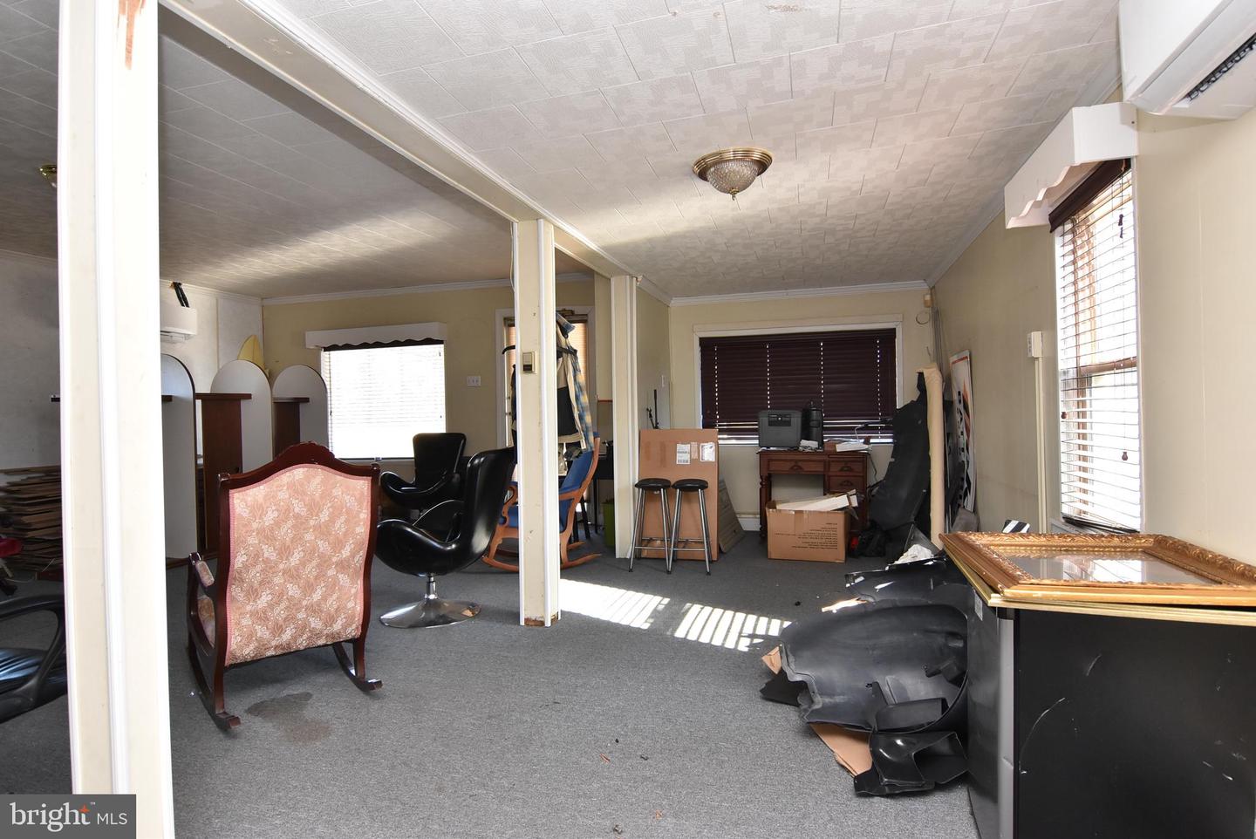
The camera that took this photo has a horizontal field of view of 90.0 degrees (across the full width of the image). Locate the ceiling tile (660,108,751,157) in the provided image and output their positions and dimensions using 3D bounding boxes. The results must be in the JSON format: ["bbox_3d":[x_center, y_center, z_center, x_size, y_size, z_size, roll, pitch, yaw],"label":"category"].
[{"bbox_3d":[0.315,-1.136,2.454,0.305,0.015,0.305,-2,0,16],"label":"ceiling tile"}]

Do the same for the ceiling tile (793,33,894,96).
[{"bbox_3d":[0.680,-1.129,2.014,0.297,0.020,0.295,-1,1,16],"label":"ceiling tile"}]

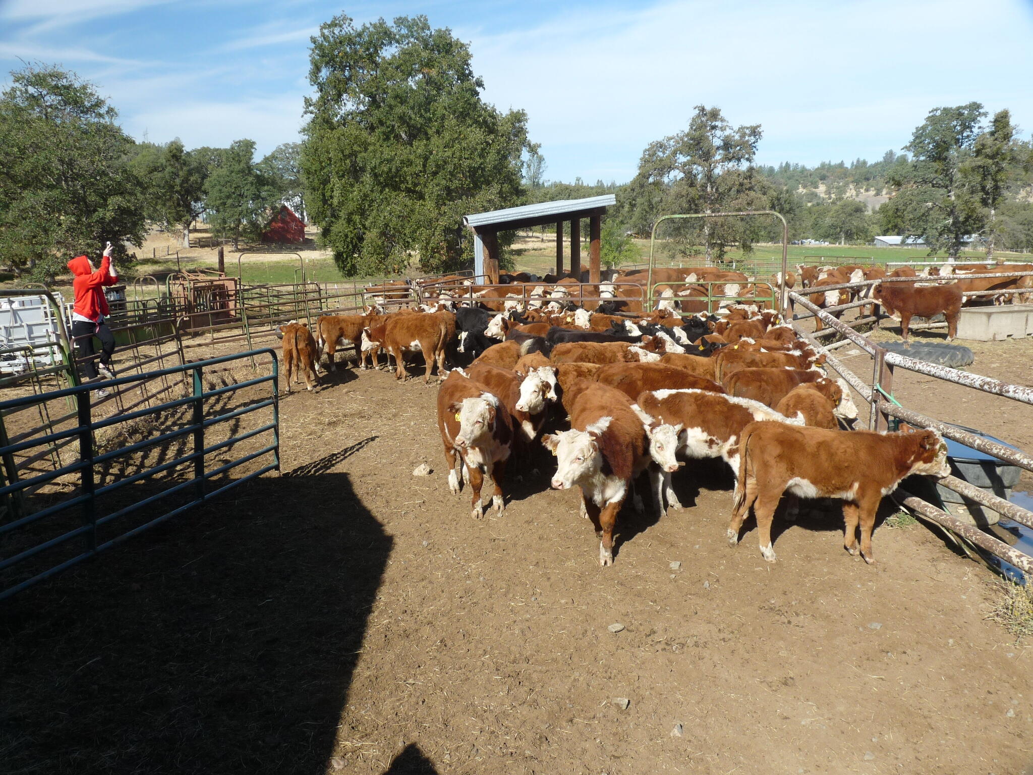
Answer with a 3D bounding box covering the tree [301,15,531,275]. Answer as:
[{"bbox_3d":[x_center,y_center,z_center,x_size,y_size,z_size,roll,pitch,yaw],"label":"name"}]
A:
[{"bbox_3d":[-5.500,-13.132,44.285,12.400,13.600,11.800,0,11,0],"label":"tree"}]

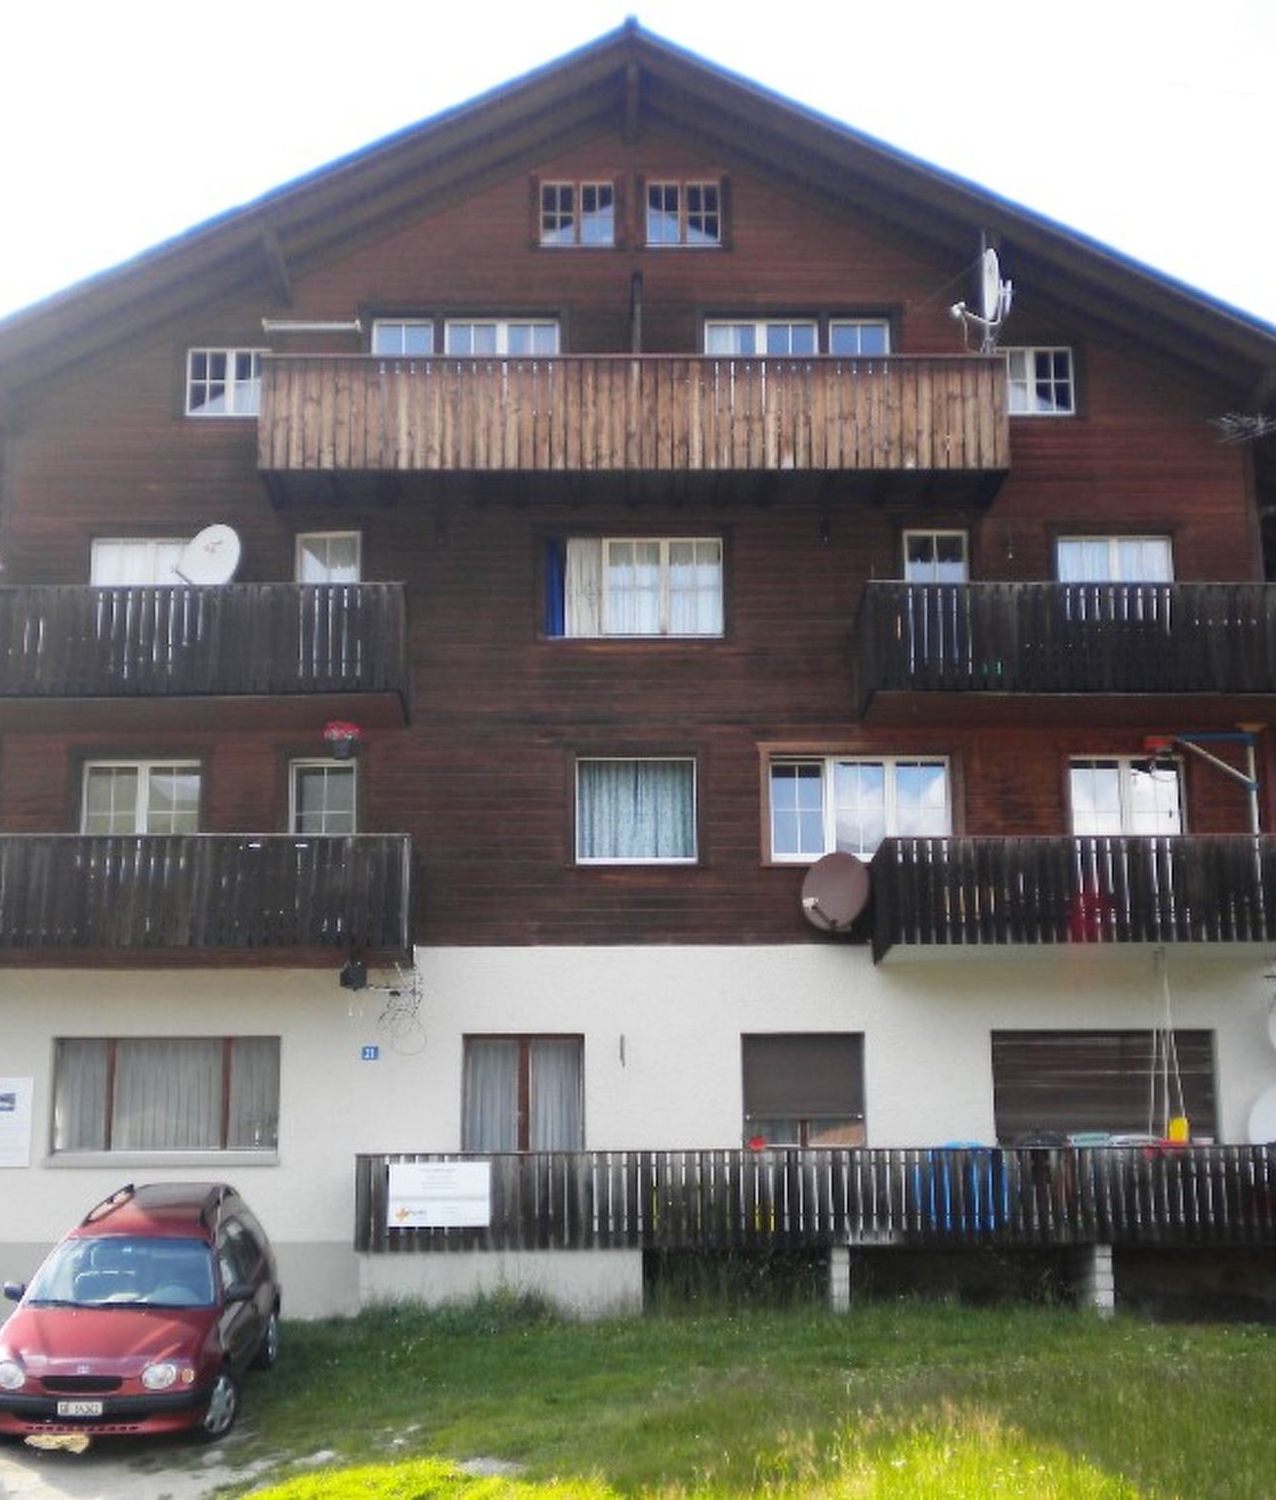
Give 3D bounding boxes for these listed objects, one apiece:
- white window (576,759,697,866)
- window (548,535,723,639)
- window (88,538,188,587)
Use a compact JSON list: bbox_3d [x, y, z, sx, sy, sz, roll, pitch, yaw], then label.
[{"bbox_3d":[-0.012,0.626,24.661,1.261,1.136,0.120,0,-15,-1],"label":"white window"},{"bbox_3d":[-0.016,-1.753,25.512,1.868,1.148,0.140,0,-14,-1],"label":"window"},{"bbox_3d":[-5.260,-1.739,25.438,1.238,1.127,0.140,0,-14,-1],"label":"window"}]

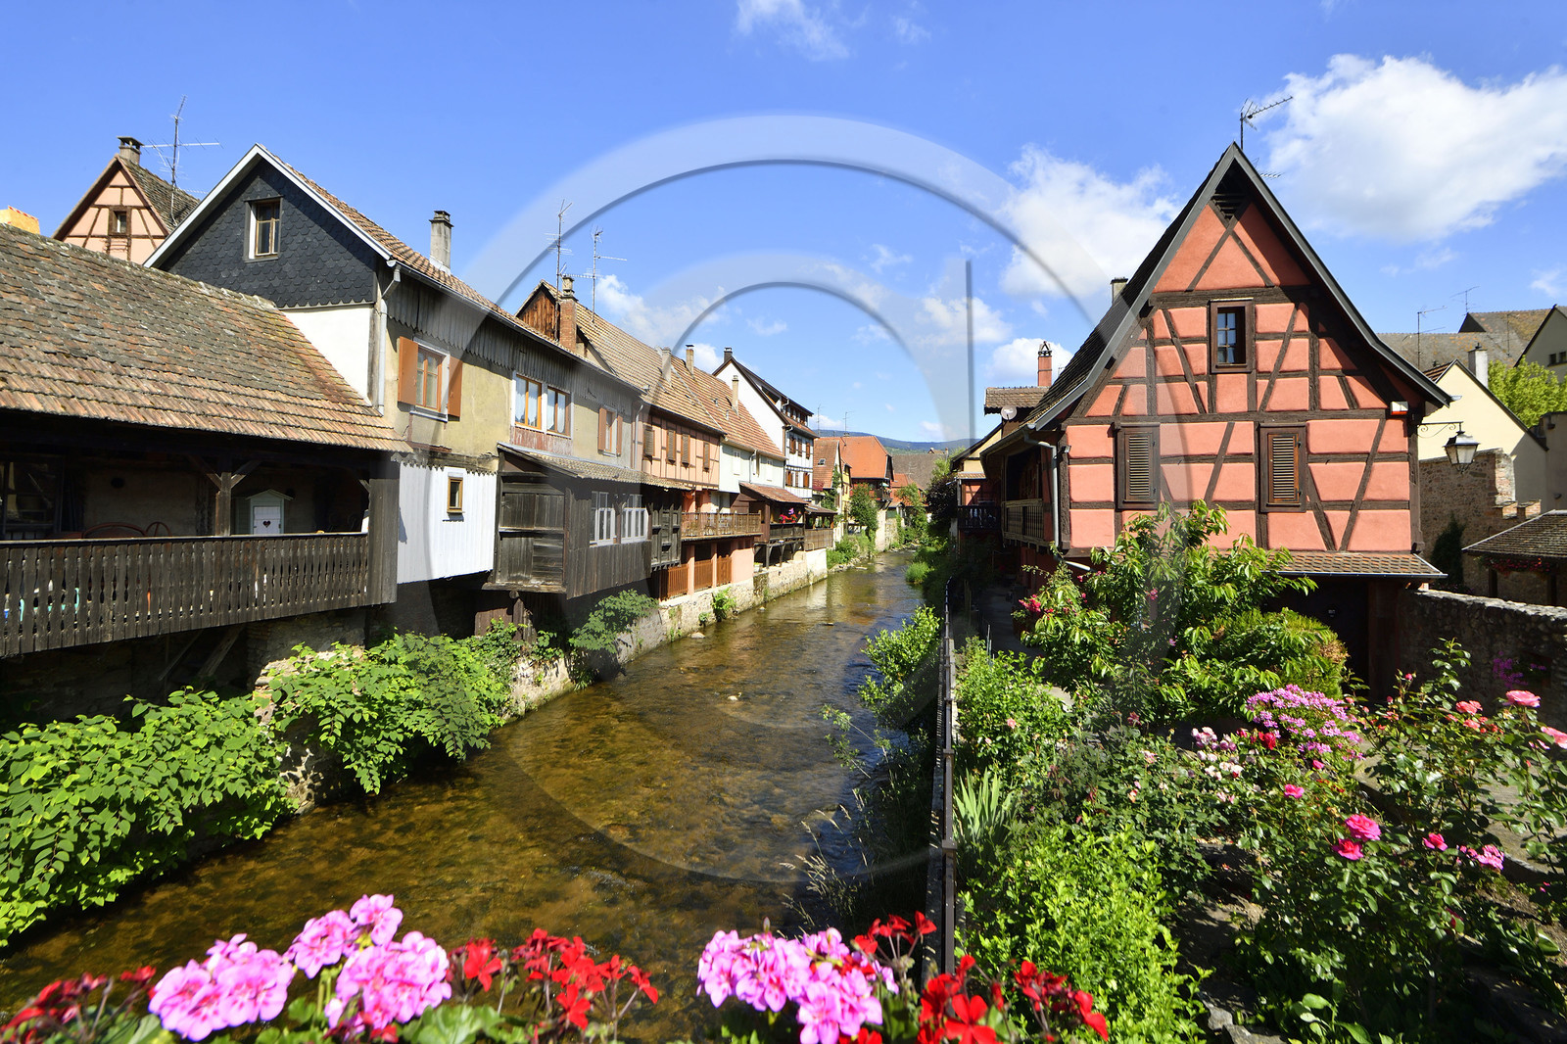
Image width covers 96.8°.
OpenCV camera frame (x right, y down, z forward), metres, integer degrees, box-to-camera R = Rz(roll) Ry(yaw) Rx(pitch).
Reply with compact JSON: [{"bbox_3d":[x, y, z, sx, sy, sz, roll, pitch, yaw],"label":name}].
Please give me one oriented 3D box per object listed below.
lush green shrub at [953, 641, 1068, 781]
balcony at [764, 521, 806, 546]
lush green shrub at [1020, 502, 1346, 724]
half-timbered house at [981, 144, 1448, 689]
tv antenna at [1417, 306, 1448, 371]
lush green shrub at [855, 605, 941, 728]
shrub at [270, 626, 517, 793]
[{"bbox_3d":[3.200,2.550,9.800,1.550,1.550,1.500,0,1,12],"label":"lush green shrub"},{"bbox_3d":[-0.480,0.720,42.000,1.500,1.150,7.800,0,0,17],"label":"balcony"},{"bbox_3d":[6.150,1.450,11.000,4.300,3.400,2.900,0,1,9],"label":"lush green shrub"},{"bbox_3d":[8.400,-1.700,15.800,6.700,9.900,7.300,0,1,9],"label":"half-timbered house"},{"bbox_3d":[24.200,-6.900,26.000,0.650,2.400,1.000,1,0,-24],"label":"tv antenna"},{"bbox_3d":[1.930,2.400,11.700,1.400,1.900,1.500,0,1,12],"label":"lush green shrub"},{"bbox_3d":[-6.400,3.050,12.200,1.500,2.100,4.400,0,1,16],"label":"shrub"}]

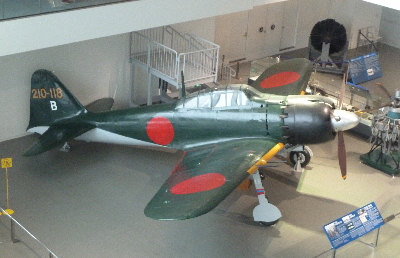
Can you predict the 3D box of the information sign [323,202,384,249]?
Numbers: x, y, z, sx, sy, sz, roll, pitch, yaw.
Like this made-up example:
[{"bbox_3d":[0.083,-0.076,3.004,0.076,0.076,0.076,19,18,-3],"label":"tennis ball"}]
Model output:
[{"bbox_3d":[3.328,2.058,16.608,1.748,0.539,0.070,-18,-14,-37],"label":"information sign"}]

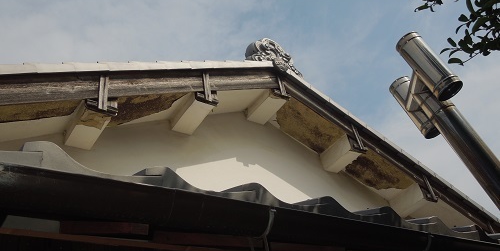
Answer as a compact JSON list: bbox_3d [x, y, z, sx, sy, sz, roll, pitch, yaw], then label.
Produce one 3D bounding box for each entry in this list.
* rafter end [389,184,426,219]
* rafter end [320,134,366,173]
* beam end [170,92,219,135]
[{"bbox_3d":[1.738,0.845,4.847,0.172,0.204,0.400,17,-50,-30],"label":"rafter end"},{"bbox_3d":[0.971,0.304,4.722,0.172,0.200,0.400,17,-50,-30],"label":"rafter end"},{"bbox_3d":[-0.486,-0.131,3.811,0.184,0.191,0.400,17,-50,-30],"label":"beam end"}]

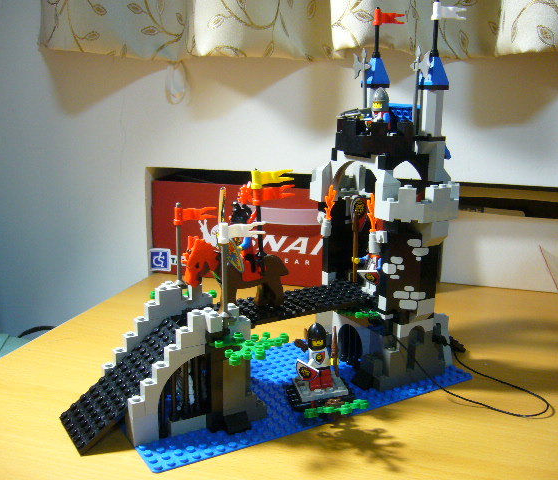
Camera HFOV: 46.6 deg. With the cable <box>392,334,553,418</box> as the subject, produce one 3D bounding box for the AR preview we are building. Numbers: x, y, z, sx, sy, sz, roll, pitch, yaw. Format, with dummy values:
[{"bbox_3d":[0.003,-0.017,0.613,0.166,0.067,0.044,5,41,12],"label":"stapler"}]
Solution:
[{"bbox_3d":[0.133,0.093,0.458,0.084,0.042,0.086,-7,15,-31],"label":"cable"}]

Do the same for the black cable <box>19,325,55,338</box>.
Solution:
[{"bbox_3d":[-0.296,0.112,0.790,0.048,0.017,0.018,5,14,18],"label":"black cable"}]

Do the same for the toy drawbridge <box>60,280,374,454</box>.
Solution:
[{"bbox_3d":[-0.036,0.074,0.449,0.220,0.080,0.064,-7,15,-31],"label":"toy drawbridge"}]

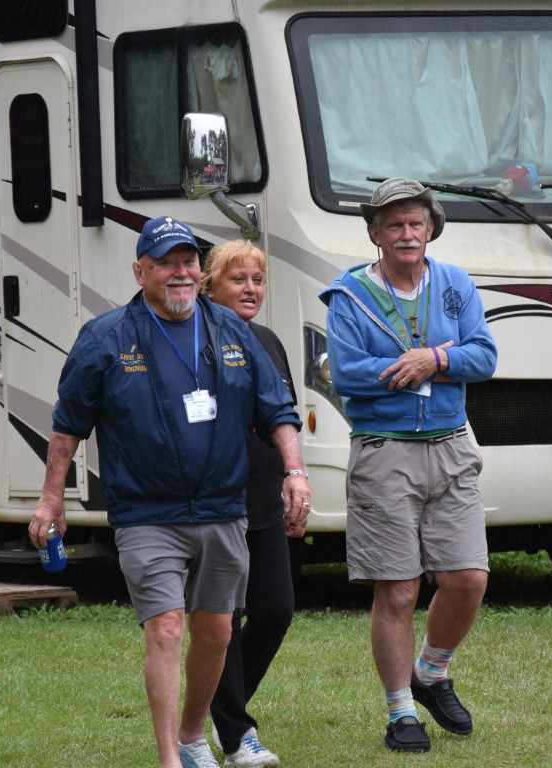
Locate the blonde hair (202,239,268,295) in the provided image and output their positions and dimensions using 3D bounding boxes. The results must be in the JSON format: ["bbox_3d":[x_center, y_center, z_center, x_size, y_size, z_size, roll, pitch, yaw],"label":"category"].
[{"bbox_3d":[-0.126,-0.363,15.650,0.185,0.190,0.210,-2,2,-25],"label":"blonde hair"}]

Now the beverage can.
[{"bbox_3d":[-0.668,0.490,15.050,0.072,0.135,0.072,-13,15,0],"label":"beverage can"}]

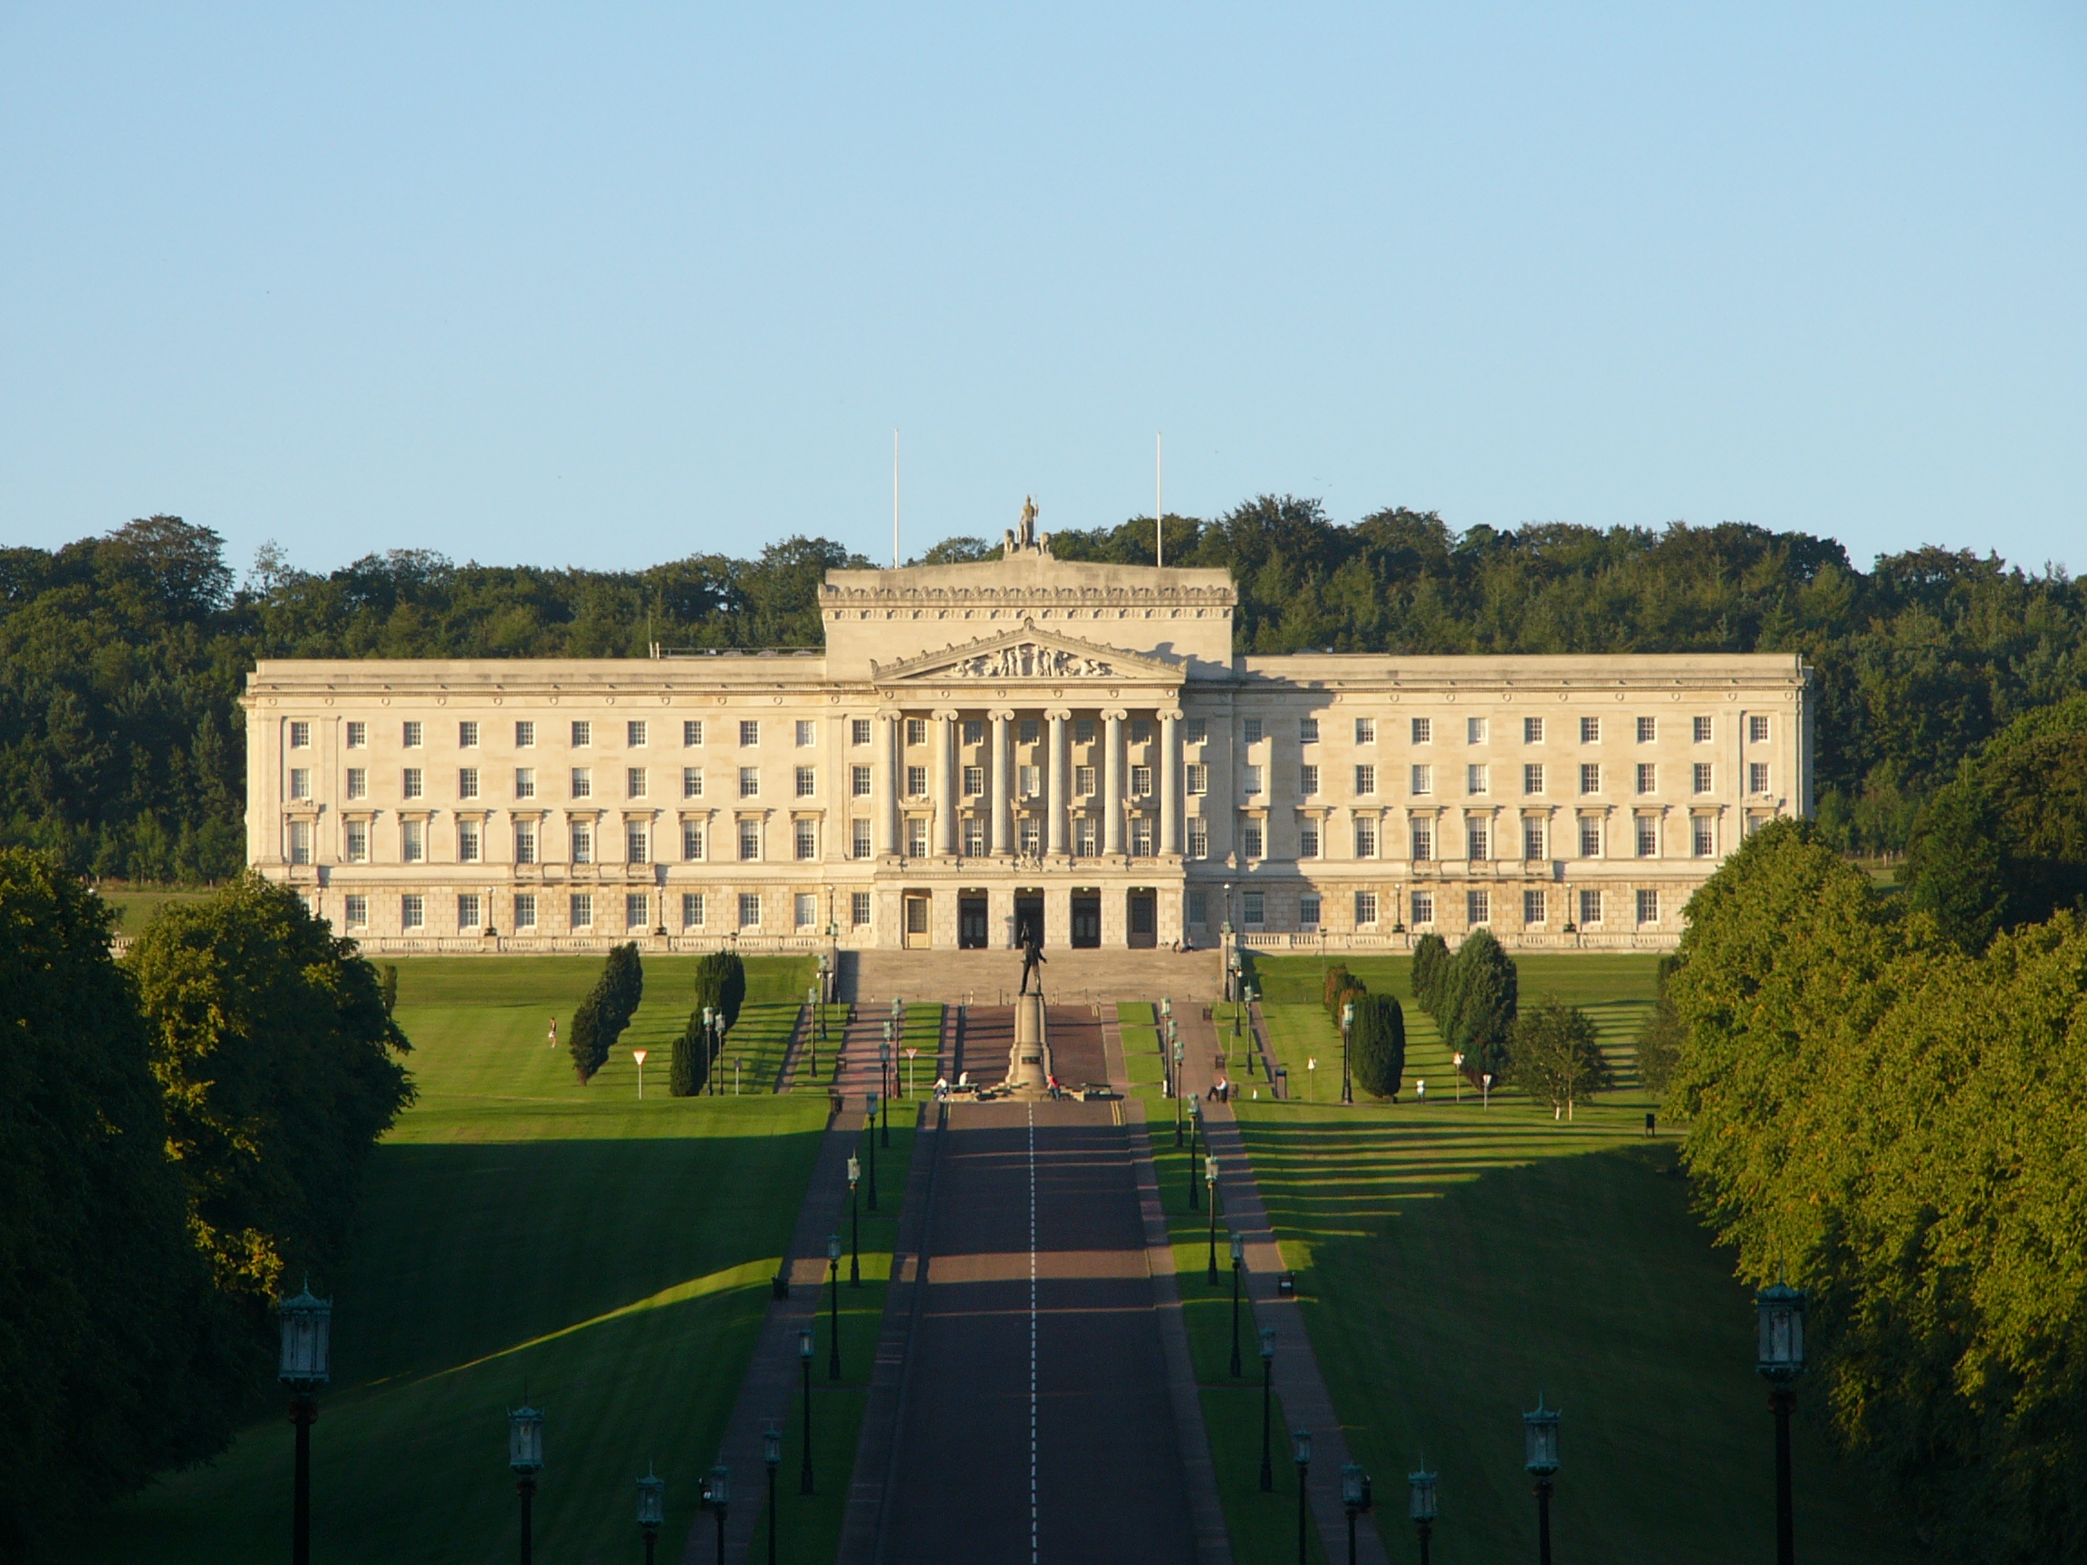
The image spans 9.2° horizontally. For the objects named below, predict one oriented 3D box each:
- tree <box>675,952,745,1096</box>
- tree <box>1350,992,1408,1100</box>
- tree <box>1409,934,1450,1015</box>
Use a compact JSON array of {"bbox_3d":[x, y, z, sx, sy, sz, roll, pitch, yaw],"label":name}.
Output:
[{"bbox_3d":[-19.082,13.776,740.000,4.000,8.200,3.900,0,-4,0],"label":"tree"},{"bbox_3d":[17.681,13.895,684.000,3.100,5.700,3.100,0,-1,0],"label":"tree"},{"bbox_3d":[24.892,12.499,835.000,2.800,5.600,2.800,0,-4,0],"label":"tree"}]

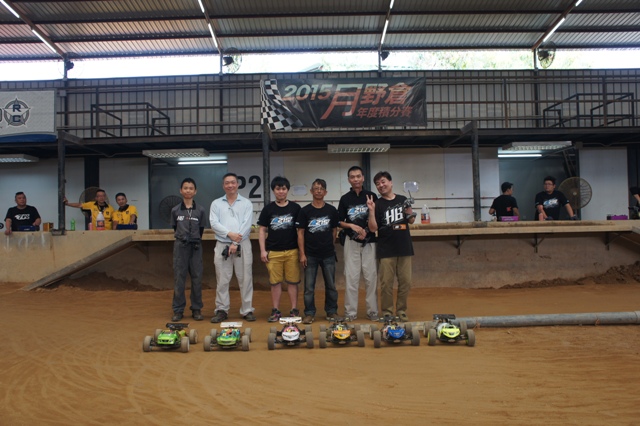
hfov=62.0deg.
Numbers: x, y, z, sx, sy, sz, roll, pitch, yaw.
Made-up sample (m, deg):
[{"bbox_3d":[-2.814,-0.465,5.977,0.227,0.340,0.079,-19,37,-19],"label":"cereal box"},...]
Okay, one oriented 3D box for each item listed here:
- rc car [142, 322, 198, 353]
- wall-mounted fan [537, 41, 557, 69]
[{"bbox_3d":[-1.420,1.192,5.090,0.425,0.200,0.520,-1,-1,1],"label":"rc car"},{"bbox_3d":[5.312,-3.694,12.500,0.620,0.620,0.380,-1,11,-29],"label":"wall-mounted fan"}]

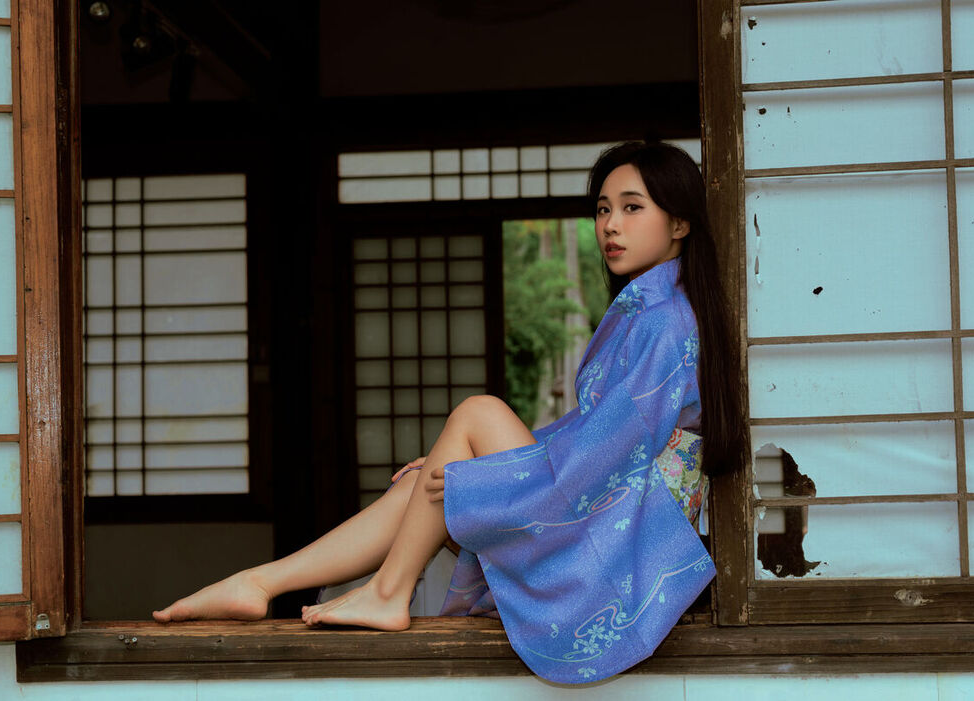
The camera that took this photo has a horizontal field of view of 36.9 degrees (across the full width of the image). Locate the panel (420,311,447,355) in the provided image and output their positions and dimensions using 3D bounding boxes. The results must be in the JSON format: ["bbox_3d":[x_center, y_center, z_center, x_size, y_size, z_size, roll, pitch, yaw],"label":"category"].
[{"bbox_3d":[-0.231,-0.078,6.300,0.108,0.186,0.020,-1,-3,4],"label":"panel"}]

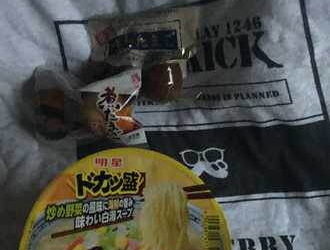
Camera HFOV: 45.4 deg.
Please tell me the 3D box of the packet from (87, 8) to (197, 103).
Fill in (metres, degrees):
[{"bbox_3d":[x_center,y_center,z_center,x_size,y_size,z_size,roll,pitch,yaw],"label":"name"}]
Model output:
[{"bbox_3d":[-0.020,-0.066,0.372,0.102,0.029,0.083,-4,73,-5],"label":"packet"}]

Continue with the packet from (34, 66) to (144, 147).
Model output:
[{"bbox_3d":[-0.067,-0.017,0.350,0.095,0.031,0.064,-6,74,-6],"label":"packet"}]

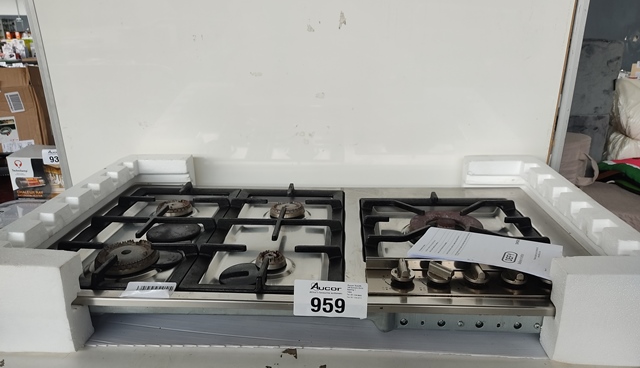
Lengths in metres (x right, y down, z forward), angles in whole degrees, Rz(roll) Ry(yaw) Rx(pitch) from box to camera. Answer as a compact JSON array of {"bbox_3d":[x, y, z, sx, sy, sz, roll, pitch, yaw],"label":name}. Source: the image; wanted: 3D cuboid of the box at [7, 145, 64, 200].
[{"bbox_3d":[-0.879,-0.039,1.671,0.280,0.152,0.172,0,18,2],"label":"box"}]

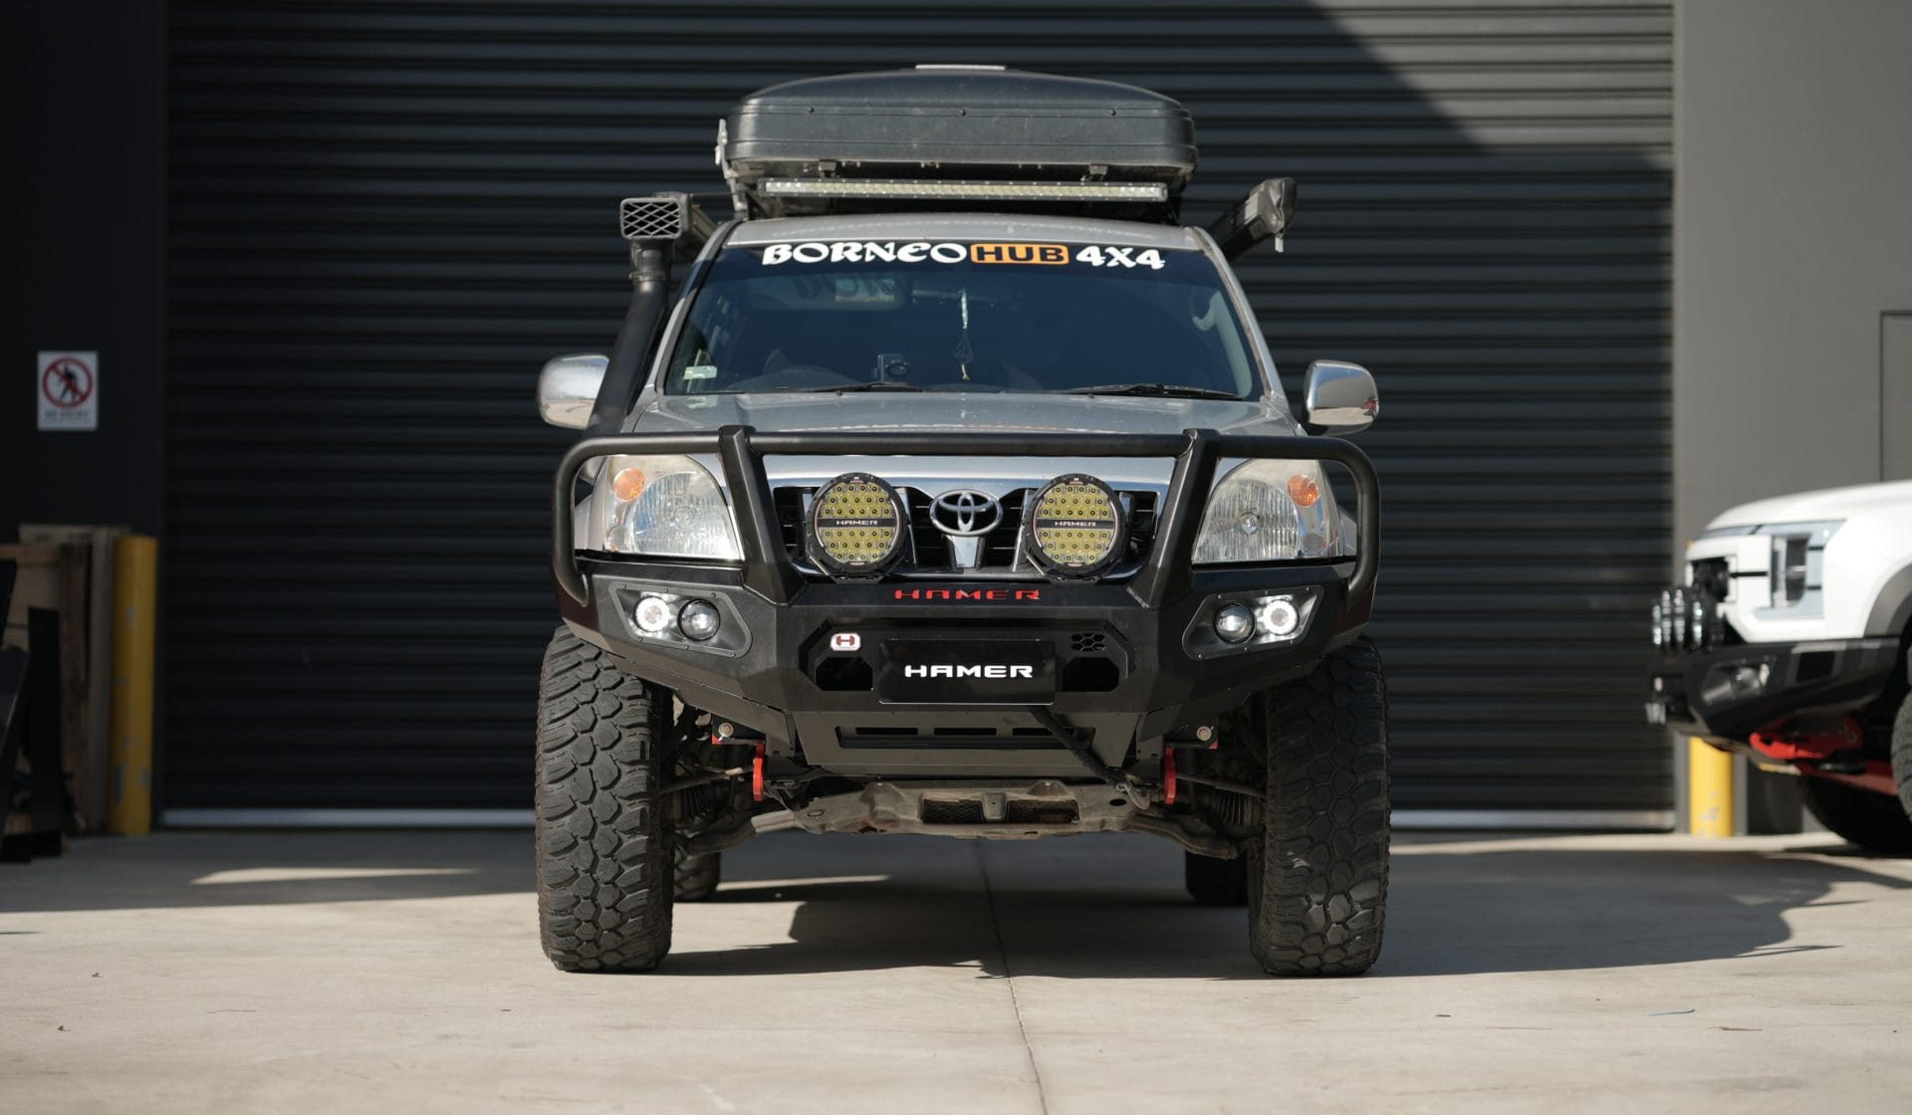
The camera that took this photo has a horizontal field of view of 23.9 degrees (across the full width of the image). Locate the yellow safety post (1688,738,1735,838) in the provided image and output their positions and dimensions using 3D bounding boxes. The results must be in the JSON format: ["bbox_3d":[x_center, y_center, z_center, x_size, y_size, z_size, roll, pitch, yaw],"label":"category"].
[{"bbox_3d":[2.971,0.511,17.750,0.168,1.170,0.168,0,-1,0],"label":"yellow safety post"}]

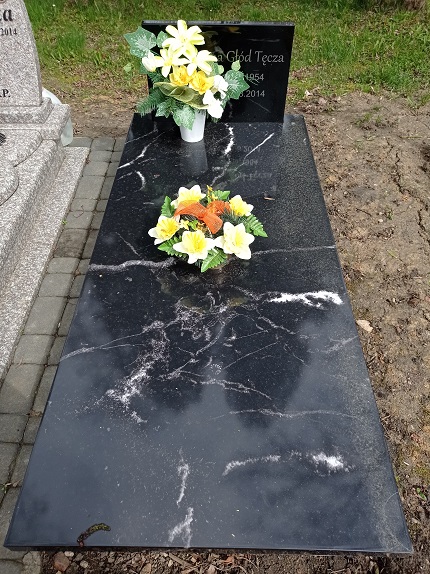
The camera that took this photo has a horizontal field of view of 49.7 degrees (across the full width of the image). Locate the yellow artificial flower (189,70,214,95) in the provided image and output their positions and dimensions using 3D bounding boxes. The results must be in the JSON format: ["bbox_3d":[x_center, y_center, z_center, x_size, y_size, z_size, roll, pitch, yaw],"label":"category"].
[{"bbox_3d":[-0.052,-0.789,1.792,0.095,0.087,0.068,-8,16,-7],"label":"yellow artificial flower"}]

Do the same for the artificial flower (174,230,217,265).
[{"bbox_3d":[-0.060,-0.116,1.365,0.121,0.058,0.102,7,86,7],"label":"artificial flower"}]

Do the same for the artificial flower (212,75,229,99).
[{"bbox_3d":[0.020,-0.787,1.823,0.062,0.085,0.050,-23,39,-21],"label":"artificial flower"}]

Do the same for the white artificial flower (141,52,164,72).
[{"bbox_3d":[-0.237,-0.852,1.761,0.075,0.075,0.075,-29,53,-32],"label":"white artificial flower"}]

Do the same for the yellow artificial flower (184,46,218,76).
[{"bbox_3d":[-0.051,-0.849,1.748,0.122,0.108,0.065,-13,24,-13],"label":"yellow artificial flower"}]

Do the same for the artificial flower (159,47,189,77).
[{"bbox_3d":[-0.158,-0.850,1.761,0.110,0.114,0.058,11,21,11],"label":"artificial flower"}]

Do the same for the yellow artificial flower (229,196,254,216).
[{"bbox_3d":[0.082,-0.258,1.485,0.080,0.055,0.075,-41,101,-32],"label":"yellow artificial flower"}]

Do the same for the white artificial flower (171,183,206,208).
[{"bbox_3d":[-0.087,-0.290,1.529,0.113,0.060,0.108,-11,32,-11],"label":"white artificial flower"}]

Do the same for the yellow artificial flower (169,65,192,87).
[{"bbox_3d":[-0.133,-0.812,1.785,0.087,0.080,0.068,5,15,5],"label":"yellow artificial flower"}]

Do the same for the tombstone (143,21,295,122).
[{"bbox_3d":[0.015,-0.915,2.003,0.604,0.399,0.050,1,46,1],"label":"tombstone"}]

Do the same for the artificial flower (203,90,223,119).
[{"bbox_3d":[-0.010,-0.734,1.867,0.078,0.105,0.060,-11,38,-10],"label":"artificial flower"}]

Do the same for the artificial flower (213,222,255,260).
[{"bbox_3d":[0.055,-0.135,1.377,0.116,0.058,0.110,-17,92,-16],"label":"artificial flower"}]

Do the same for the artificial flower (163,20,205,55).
[{"bbox_3d":[-0.116,-0.920,1.711,0.148,0.122,0.065,3,16,3],"label":"artificial flower"}]

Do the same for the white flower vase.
[{"bbox_3d":[-0.097,-0.711,1.992,0.120,0.150,0.120,1,45,1],"label":"white flower vase"}]

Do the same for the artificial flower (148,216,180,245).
[{"bbox_3d":[-0.152,-0.171,1.401,0.090,0.090,0.060,32,16,27],"label":"artificial flower"}]

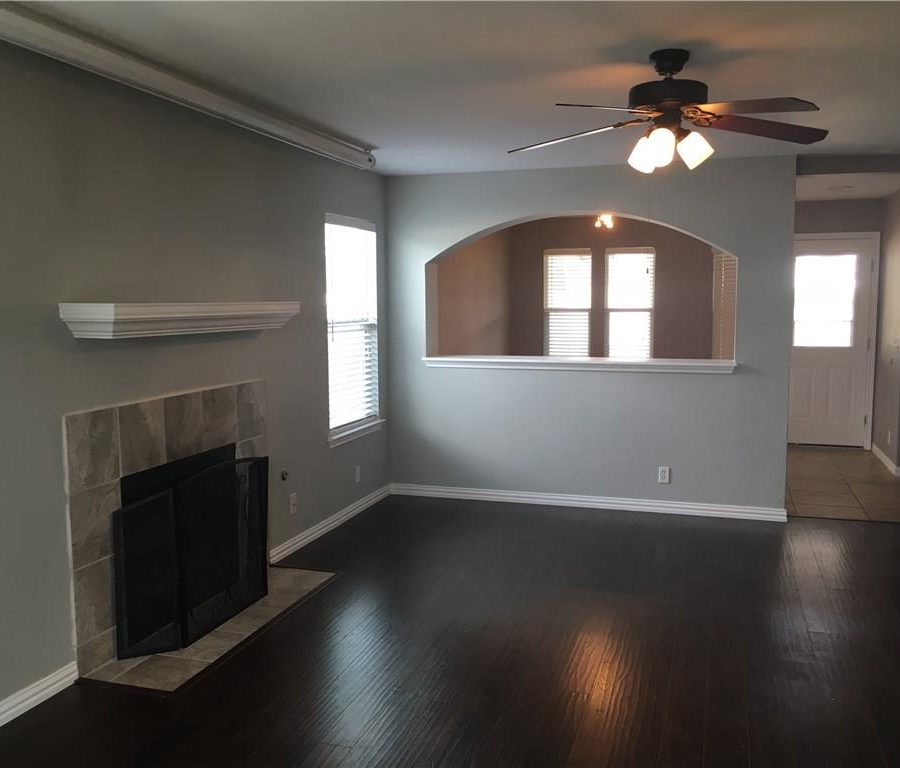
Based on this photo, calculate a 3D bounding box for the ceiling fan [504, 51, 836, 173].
[{"bbox_3d":[0.818,-1.023,3.252,1.300,0.445,1.300,1,6,17],"label":"ceiling fan"}]

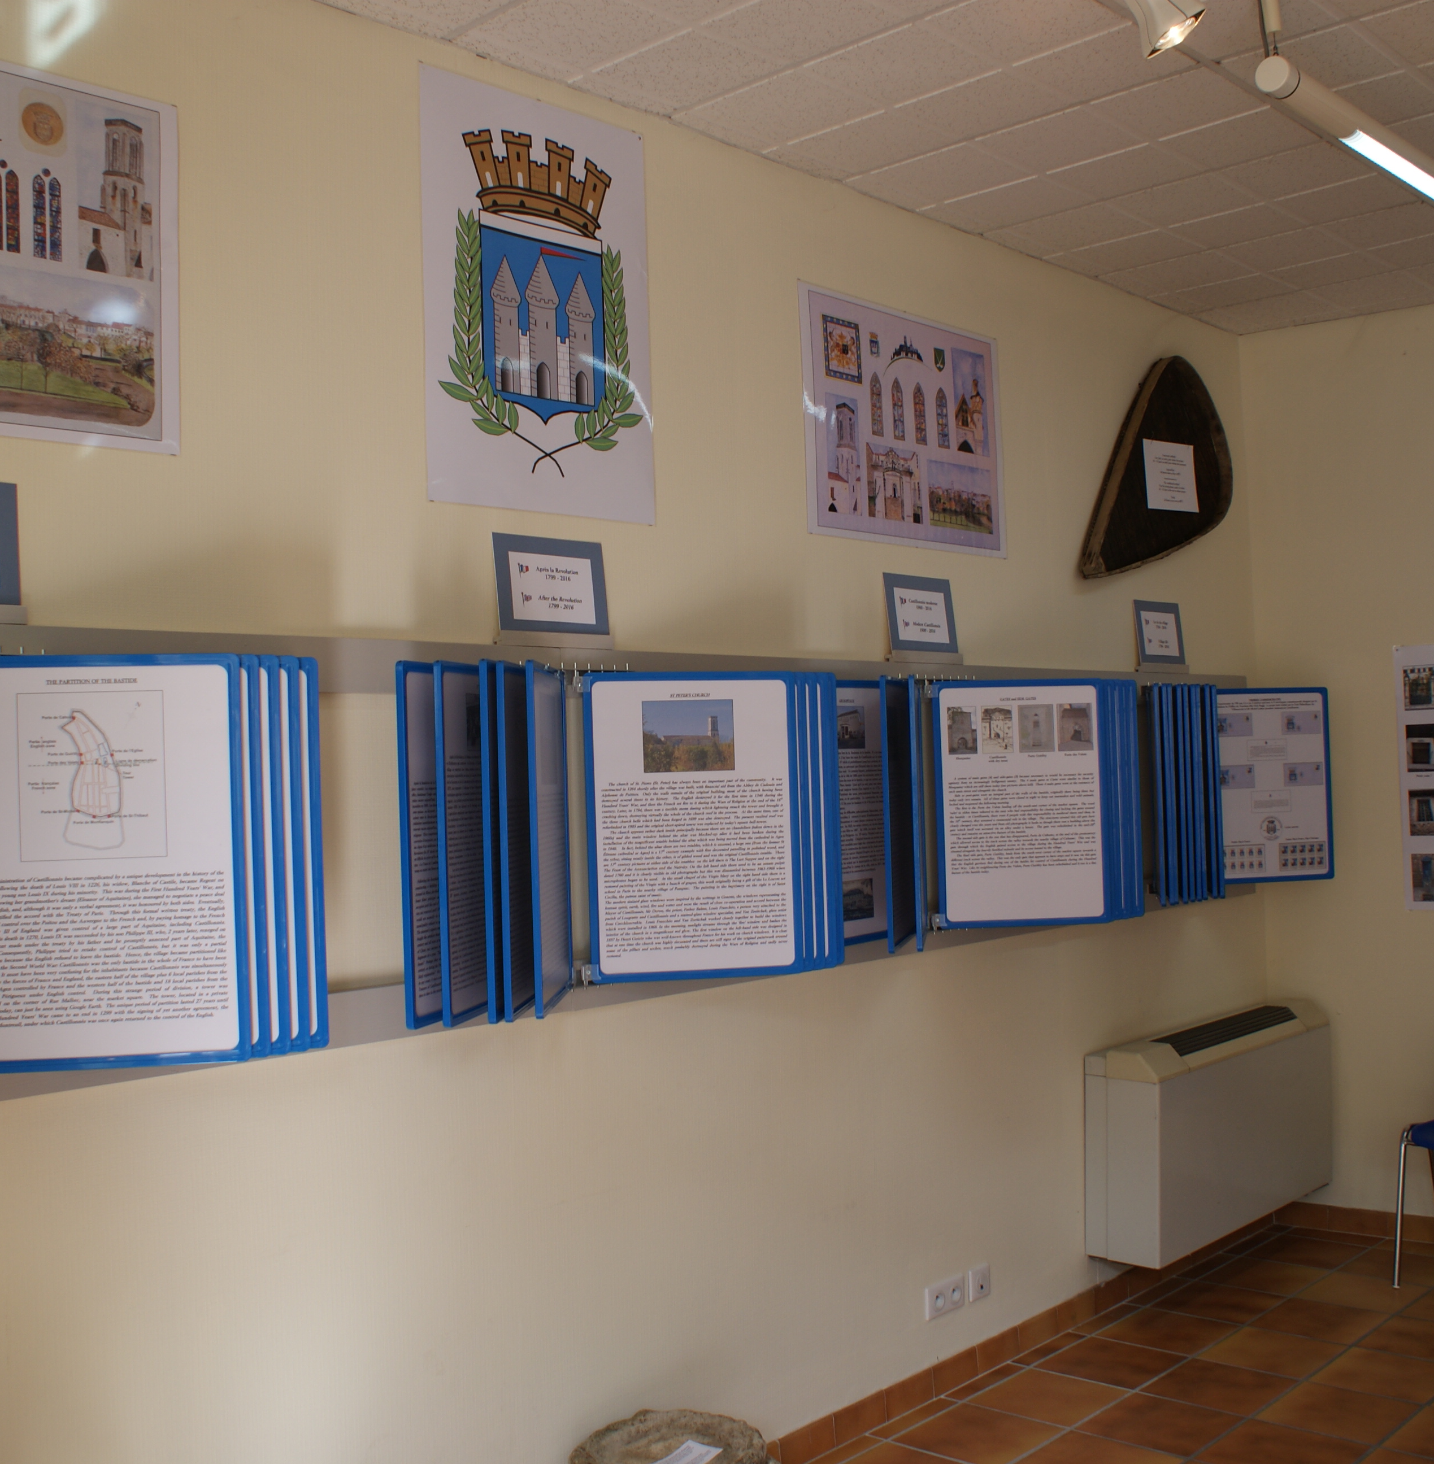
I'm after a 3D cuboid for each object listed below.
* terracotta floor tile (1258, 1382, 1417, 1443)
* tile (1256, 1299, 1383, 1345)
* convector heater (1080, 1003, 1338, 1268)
[{"bbox_3d":[1.508,1.651,3.993,0.300,0.010,0.300,-3,-2,43],"label":"terracotta floor tile"},{"bbox_3d":[1.702,1.663,4.643,0.300,0.010,0.300,-3,-2,43],"label":"tile"},{"bbox_3d":[1.537,1.200,5.081,0.235,0.590,1.180,-3,-2,43],"label":"convector heater"}]

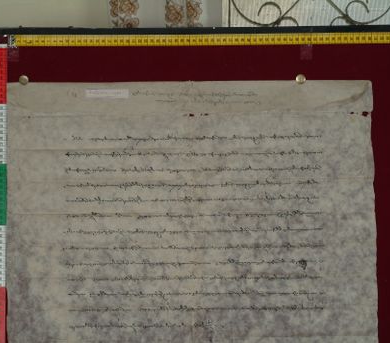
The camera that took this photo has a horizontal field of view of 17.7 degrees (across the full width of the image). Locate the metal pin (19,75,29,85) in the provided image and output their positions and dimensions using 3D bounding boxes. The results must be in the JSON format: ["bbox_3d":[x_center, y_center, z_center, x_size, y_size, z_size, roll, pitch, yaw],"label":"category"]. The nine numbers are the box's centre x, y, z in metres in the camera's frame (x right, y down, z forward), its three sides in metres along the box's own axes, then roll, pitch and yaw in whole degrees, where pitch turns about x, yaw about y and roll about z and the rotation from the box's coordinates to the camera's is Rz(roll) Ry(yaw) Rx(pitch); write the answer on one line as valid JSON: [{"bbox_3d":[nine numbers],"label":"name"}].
[{"bbox_3d":[-0.281,-0.151,2.060,0.015,0.015,0.009,-1,-6,0],"label":"metal pin"}]

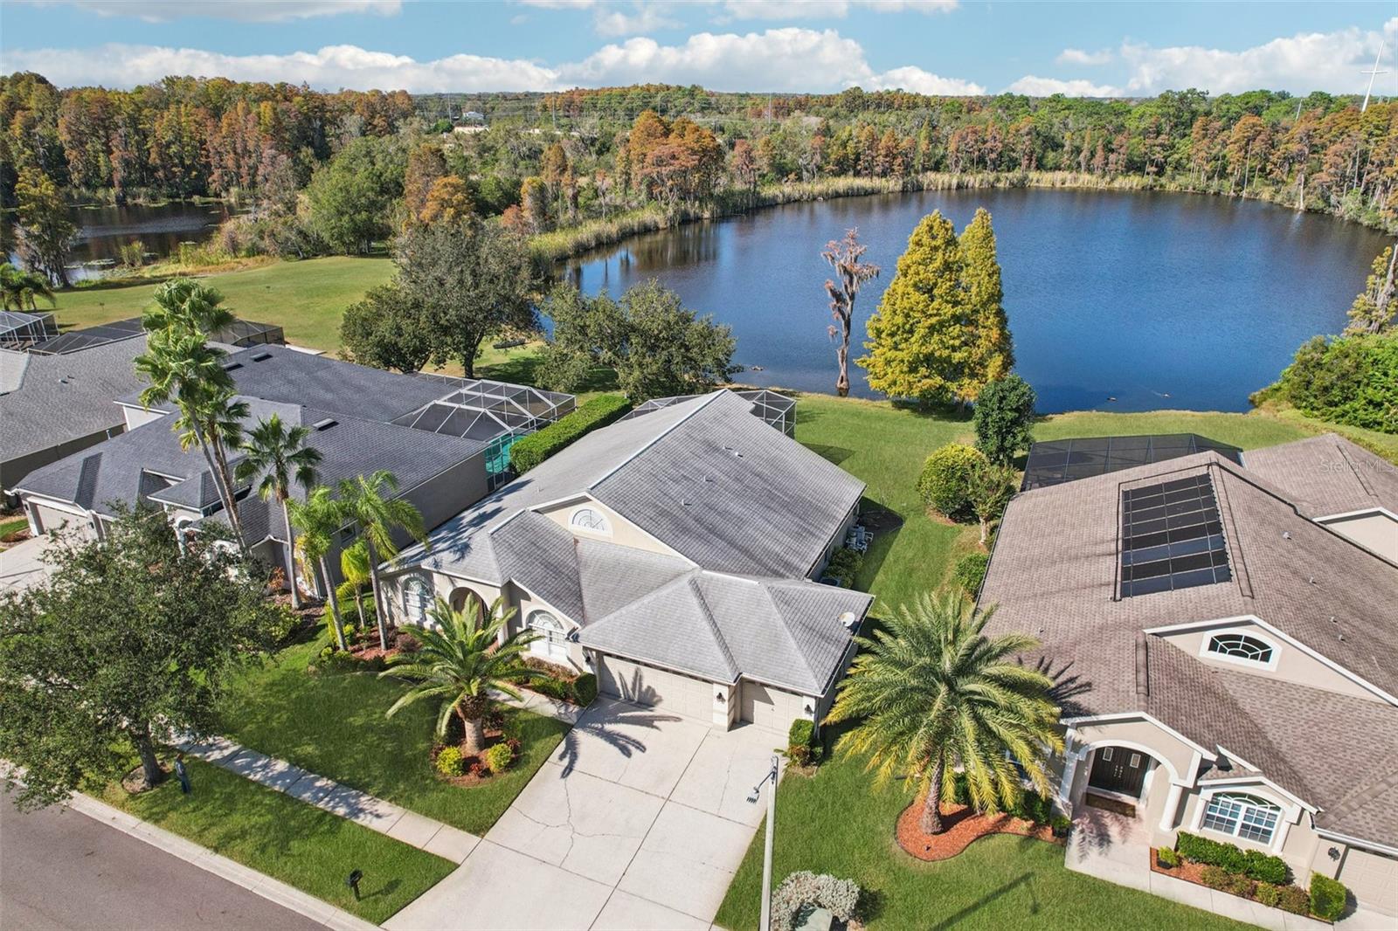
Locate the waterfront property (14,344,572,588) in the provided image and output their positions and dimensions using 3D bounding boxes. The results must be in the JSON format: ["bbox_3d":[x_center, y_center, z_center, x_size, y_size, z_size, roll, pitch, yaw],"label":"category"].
[{"bbox_3d":[-22.834,-2.482,53.256,20.500,6.700,26.200,10,25,22],"label":"waterfront property"}]

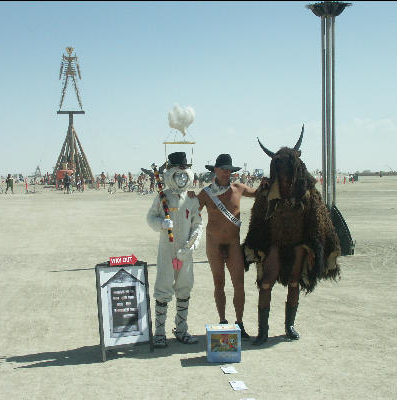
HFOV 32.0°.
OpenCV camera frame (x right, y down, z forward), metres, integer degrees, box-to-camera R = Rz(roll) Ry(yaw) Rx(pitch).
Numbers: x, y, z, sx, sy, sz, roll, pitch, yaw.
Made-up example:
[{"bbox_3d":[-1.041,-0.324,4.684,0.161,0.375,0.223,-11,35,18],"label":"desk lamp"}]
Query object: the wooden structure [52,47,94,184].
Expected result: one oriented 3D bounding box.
[{"bbox_3d":[-24.170,-16.339,134.000,8.100,26.700,8.100,0,2,0],"label":"wooden structure"}]

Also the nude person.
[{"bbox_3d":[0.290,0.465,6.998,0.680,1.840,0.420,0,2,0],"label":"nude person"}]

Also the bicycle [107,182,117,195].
[{"bbox_3d":[-7.909,-1.046,63.000,0.600,1.070,1.650,-1,2,-22],"label":"bicycle"}]

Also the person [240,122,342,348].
[{"bbox_3d":[0.905,0.336,6.743,0.950,2.110,0.650,0,2,2],"label":"person"}]

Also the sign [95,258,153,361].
[{"bbox_3d":[-0.692,0.987,6.355,0.500,0.840,0.300,-1,2,-30],"label":"sign"}]

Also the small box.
[{"bbox_3d":[0.230,1.271,6.179,0.300,0.285,0.280,0,2,2],"label":"small box"}]

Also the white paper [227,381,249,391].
[{"bbox_3d":[0.318,1.430,5.372,0.120,0.025,0.200,-1,2,-9],"label":"white paper"}]

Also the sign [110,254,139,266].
[{"bbox_3d":[-0.683,0.554,6.350,0.280,0.100,0.030,-1,2,-30],"label":"sign"}]

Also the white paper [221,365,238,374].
[{"bbox_3d":[0.255,1.415,5.810,0.120,0.025,0.200,-1,2,-9],"label":"white paper"}]

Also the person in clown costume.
[{"bbox_3d":[-0.237,0.474,6.668,0.560,1.850,0.480,0,2,-5],"label":"person in clown costume"}]

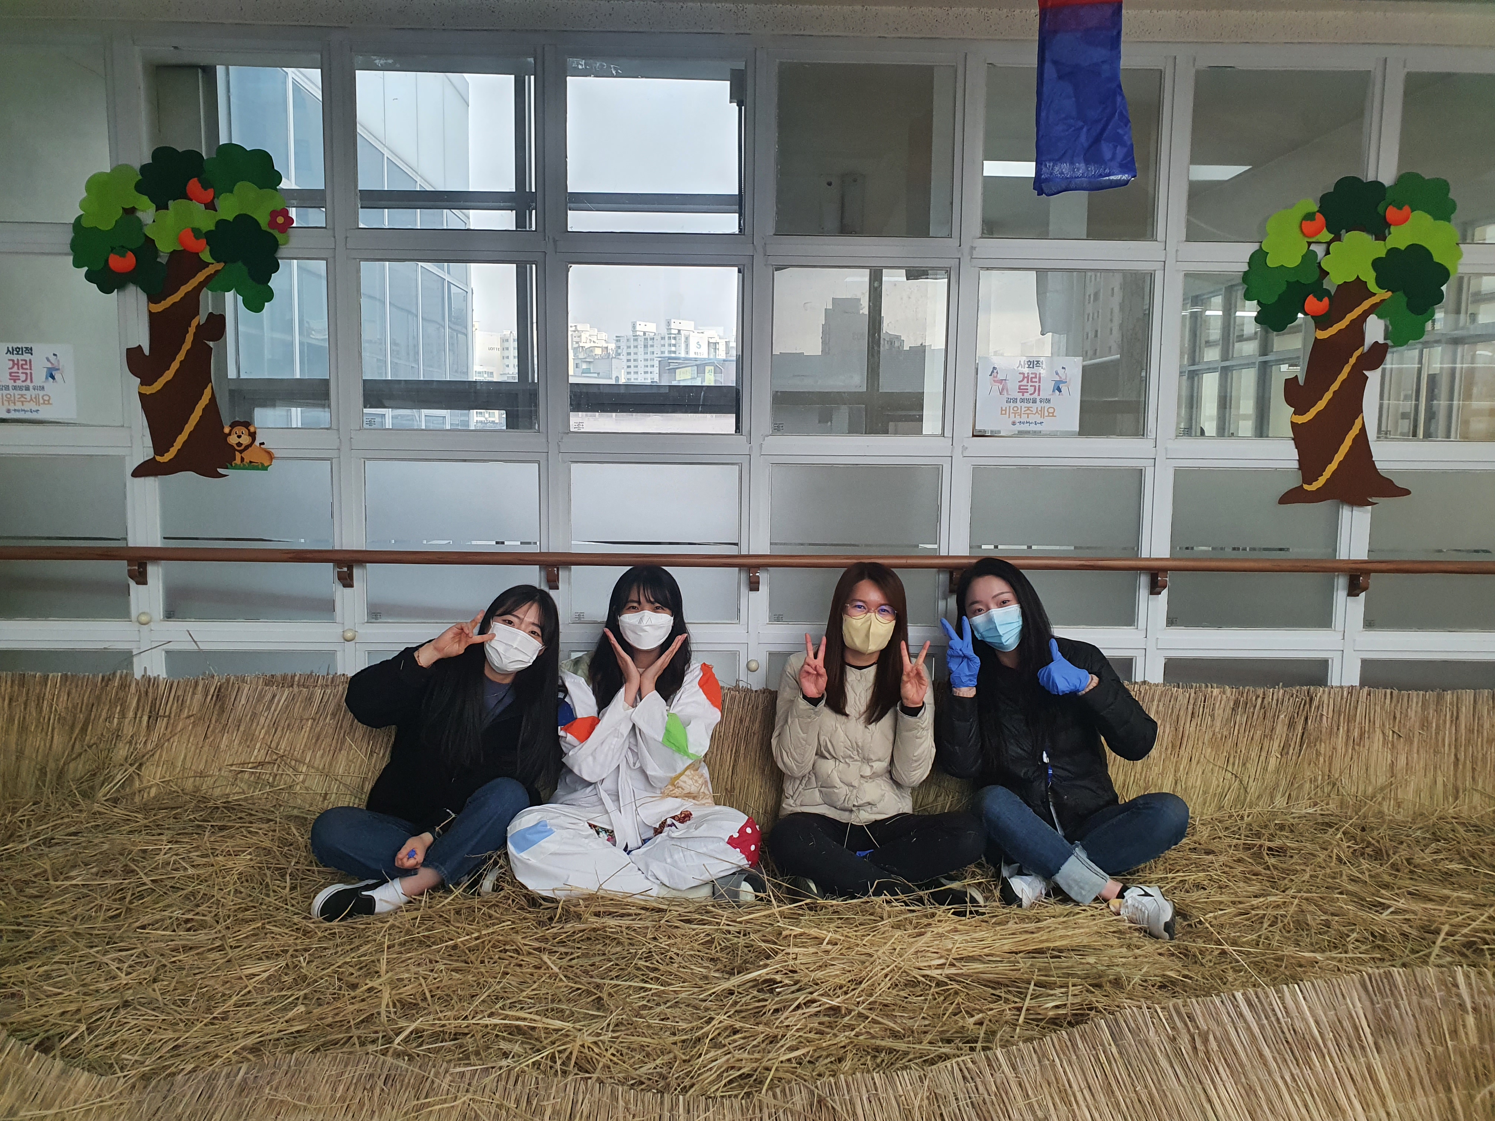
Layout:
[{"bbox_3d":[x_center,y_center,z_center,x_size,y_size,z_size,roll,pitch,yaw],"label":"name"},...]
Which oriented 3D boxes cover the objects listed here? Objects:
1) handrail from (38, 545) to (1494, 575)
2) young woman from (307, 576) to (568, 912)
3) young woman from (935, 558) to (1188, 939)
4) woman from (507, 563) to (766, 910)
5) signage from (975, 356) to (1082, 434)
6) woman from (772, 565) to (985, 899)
[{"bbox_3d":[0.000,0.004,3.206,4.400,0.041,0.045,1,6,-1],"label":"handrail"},{"bbox_3d":[-0.740,0.419,2.731,0.601,0.725,0.580,0,6,-7],"label":"young woman"},{"bbox_3d":[0.747,0.402,2.704,0.605,0.819,0.600,1,6,5],"label":"young woman"},{"bbox_3d":[-0.271,0.400,2.757,0.616,0.769,0.580,1,6,-1],"label":"woman"},{"bbox_3d":[0.817,-0.481,3.253,0.301,0.213,0.005,1,6,-1],"label":"signage"},{"bbox_3d":[0.314,0.396,2.767,0.536,0.788,0.580,1,6,-1],"label":"woman"}]

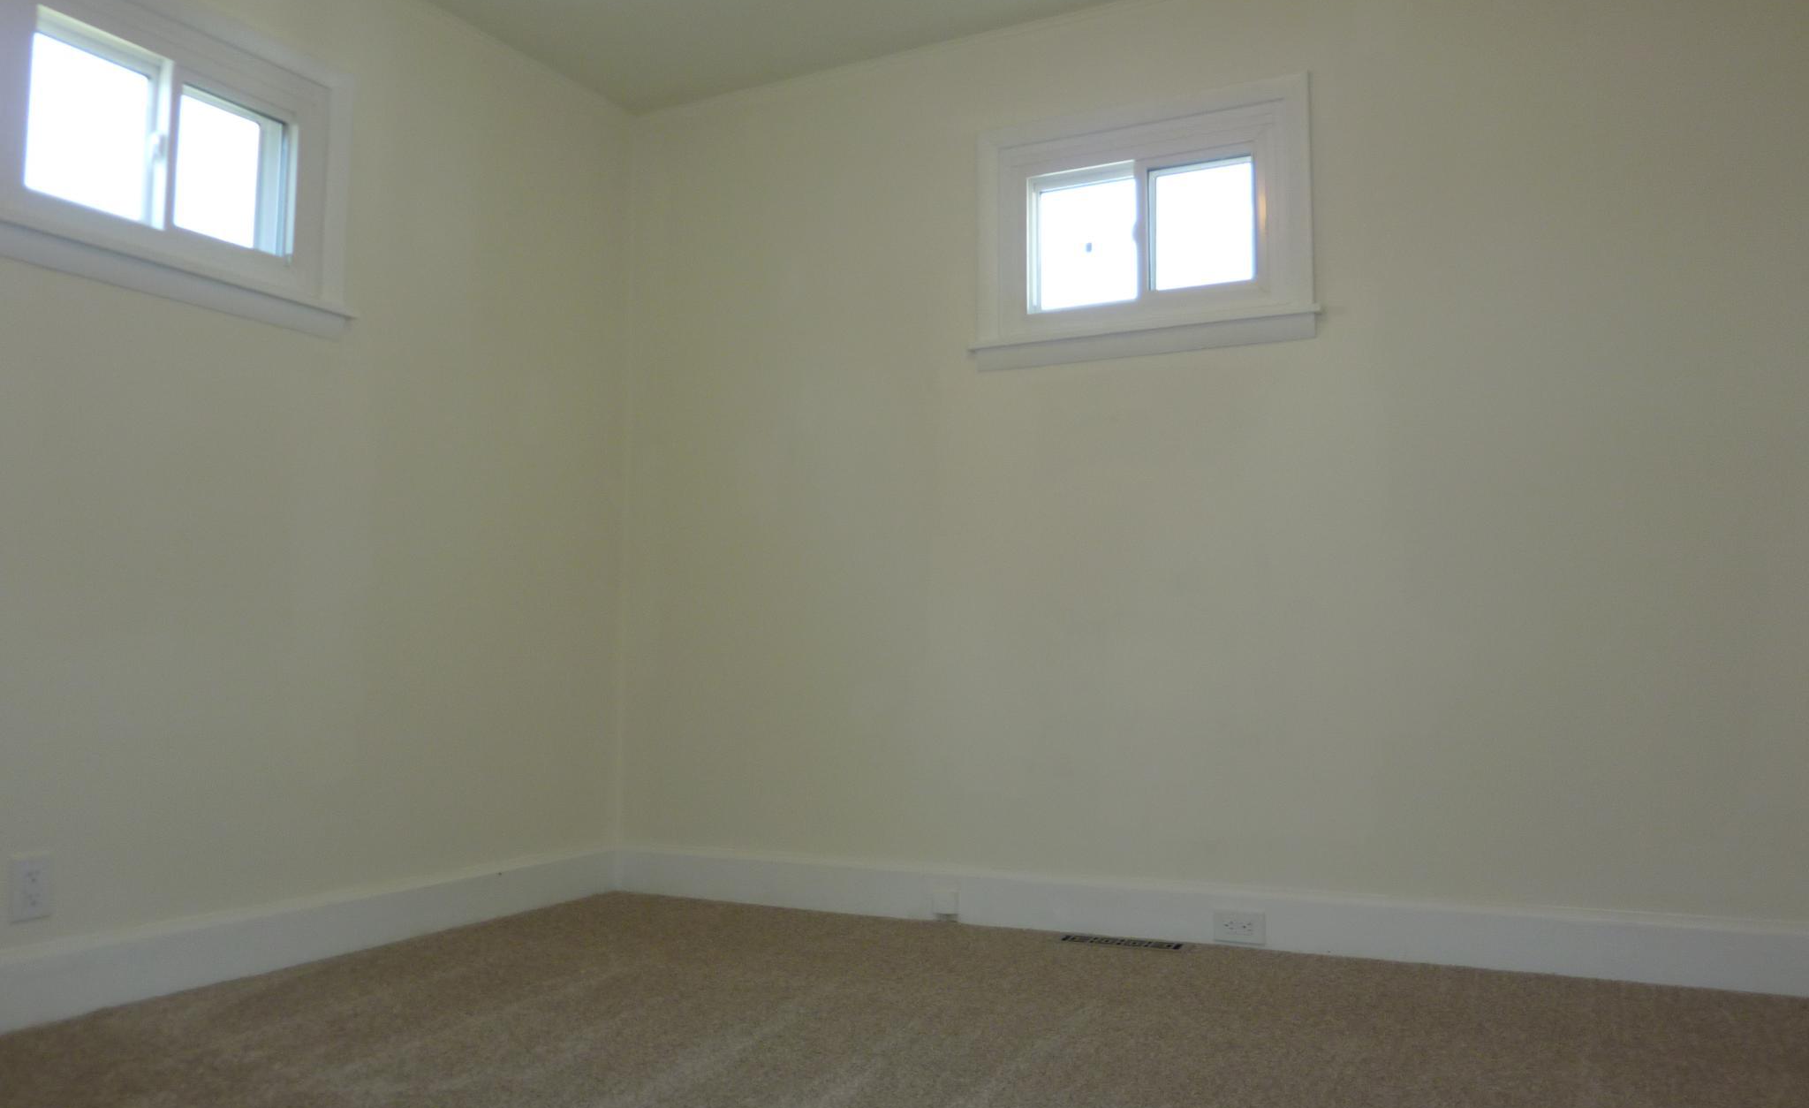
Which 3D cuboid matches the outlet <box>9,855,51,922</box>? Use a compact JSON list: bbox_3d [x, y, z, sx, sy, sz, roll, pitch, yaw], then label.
[{"bbox_3d":[-1.537,0.588,2.305,0.010,0.115,0.071,-3,-5,27],"label":"outlet"}]

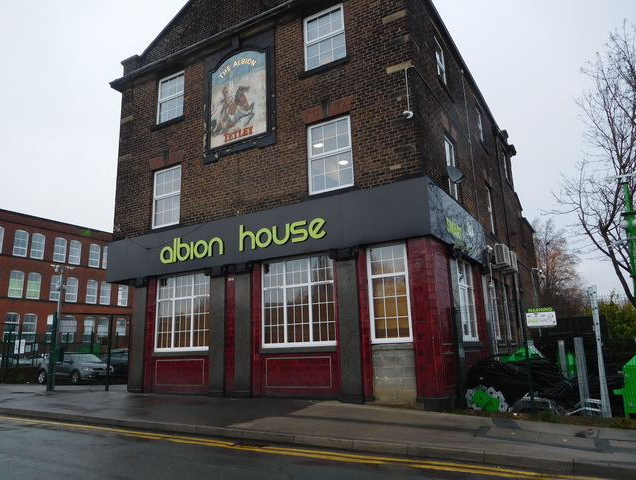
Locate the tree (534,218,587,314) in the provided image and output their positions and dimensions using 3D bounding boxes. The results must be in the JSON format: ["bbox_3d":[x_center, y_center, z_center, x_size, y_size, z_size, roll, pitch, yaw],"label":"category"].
[{"bbox_3d":[19.317,3.725,38.821,5.400,10.800,5.400,-9,-14,30],"label":"tree"}]

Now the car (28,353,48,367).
[{"bbox_3d":[-21.111,9.534,35.769,4.200,1.470,1.780,-9,-14,30],"label":"car"}]

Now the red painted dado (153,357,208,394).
[{"bbox_3d":[-3.635,3.596,12.473,2.150,0.900,0.140,-9,-14,30],"label":"red painted dado"}]

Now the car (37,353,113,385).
[{"bbox_3d":[-12.300,6.500,23.500,4.200,1.470,1.790,-8,-14,28],"label":"car"}]

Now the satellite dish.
[{"bbox_3d":[3.182,-1.510,10.657,0.420,0.420,0.330,3,-13,-24],"label":"satellite dish"}]

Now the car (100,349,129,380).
[{"bbox_3d":[-9.789,6.705,25.124,4.400,1.600,1.820,-9,-14,30],"label":"car"}]

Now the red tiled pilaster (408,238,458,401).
[{"bbox_3d":[2.375,1.591,9.606,0.570,3.200,0.920,-9,-14,30],"label":"red tiled pilaster"}]

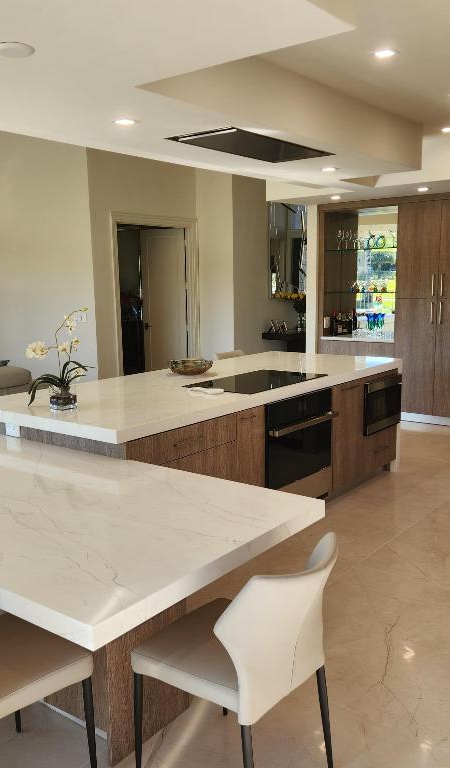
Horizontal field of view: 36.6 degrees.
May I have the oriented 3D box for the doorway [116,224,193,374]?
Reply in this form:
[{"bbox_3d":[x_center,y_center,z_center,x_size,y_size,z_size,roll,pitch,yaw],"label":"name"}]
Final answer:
[{"bbox_3d":[-0.831,-0.765,8.089,0.160,2.154,1.287,6,11,37],"label":"doorway"}]

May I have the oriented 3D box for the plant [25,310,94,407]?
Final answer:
[{"bbox_3d":[-0.852,-0.128,3.473,0.330,0.500,0.260,-3,9,-14],"label":"plant"}]

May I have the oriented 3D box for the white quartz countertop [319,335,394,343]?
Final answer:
[{"bbox_3d":[1.610,-0.515,7.685,0.912,0.040,0.560,6,11,37],"label":"white quartz countertop"}]

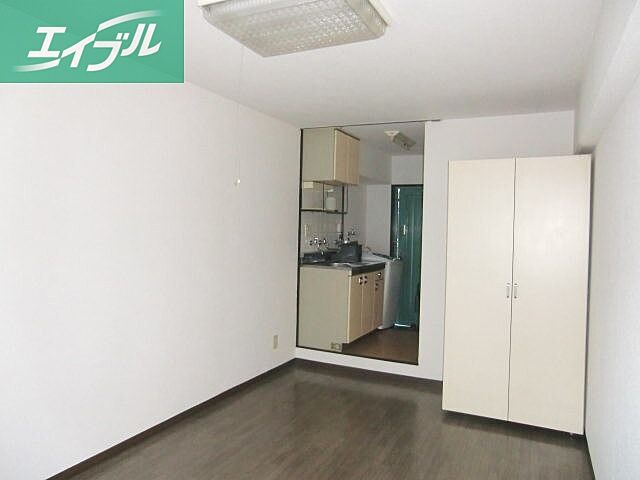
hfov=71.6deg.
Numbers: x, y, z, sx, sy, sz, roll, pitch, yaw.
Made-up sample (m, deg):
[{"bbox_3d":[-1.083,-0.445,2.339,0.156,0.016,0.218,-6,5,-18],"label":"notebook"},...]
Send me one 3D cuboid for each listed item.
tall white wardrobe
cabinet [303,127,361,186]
[{"bbox_3d":[1.456,0.361,3.320,0.893,1.852,0.587,2,1,27],"label":"tall white wardrobe"},{"bbox_3d":[0.145,-0.859,4.780,0.340,0.507,0.656,2,1,27],"label":"cabinet"}]

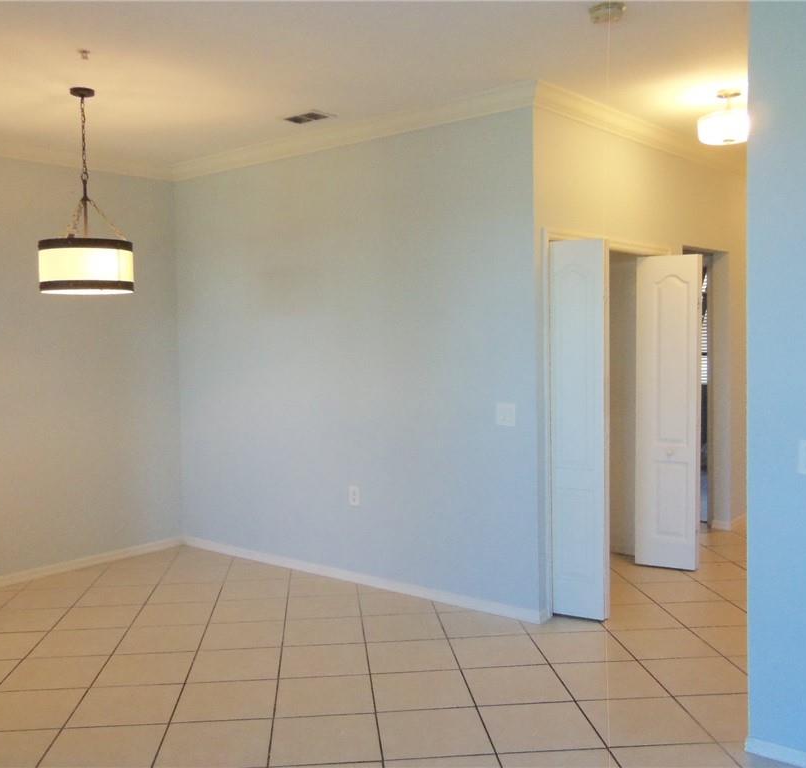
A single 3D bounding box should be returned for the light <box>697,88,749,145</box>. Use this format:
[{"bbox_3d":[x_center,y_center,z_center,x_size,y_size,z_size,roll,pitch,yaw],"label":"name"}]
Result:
[{"bbox_3d":[1.731,-1.418,4.400,0.325,0.290,0.325,-1,3,0],"label":"light"}]

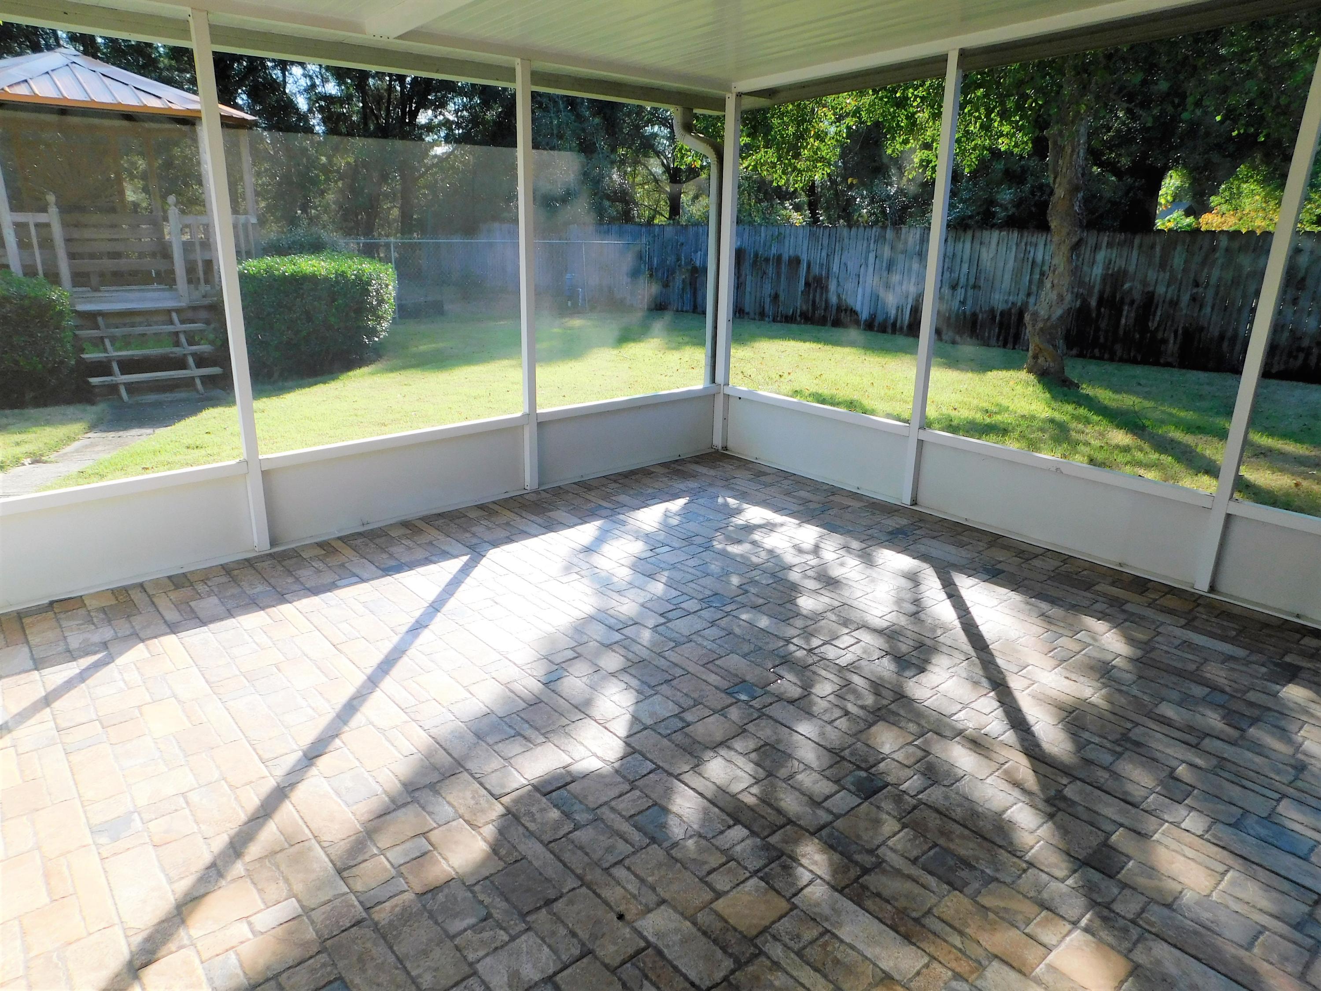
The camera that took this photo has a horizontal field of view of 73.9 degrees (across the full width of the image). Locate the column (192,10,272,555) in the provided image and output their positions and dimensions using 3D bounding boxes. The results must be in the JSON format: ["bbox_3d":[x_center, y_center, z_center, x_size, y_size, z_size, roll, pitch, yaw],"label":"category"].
[{"bbox_3d":[-1.754,-0.784,3.600,0.052,2.150,0.053,-14,24,-40],"label":"column"}]

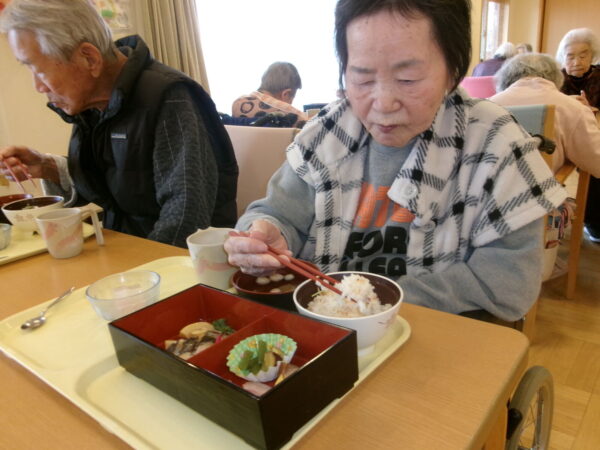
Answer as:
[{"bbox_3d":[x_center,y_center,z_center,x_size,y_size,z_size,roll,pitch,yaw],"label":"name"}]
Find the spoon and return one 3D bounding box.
[{"bbox_3d":[-0.381,0.122,0.740,0.027,0.015,0.124,-2,19,11],"label":"spoon"}]

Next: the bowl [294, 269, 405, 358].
[{"bbox_3d":[0.058,0.107,0.557,0.124,0.064,0.124,-5,16,1],"label":"bowl"}]

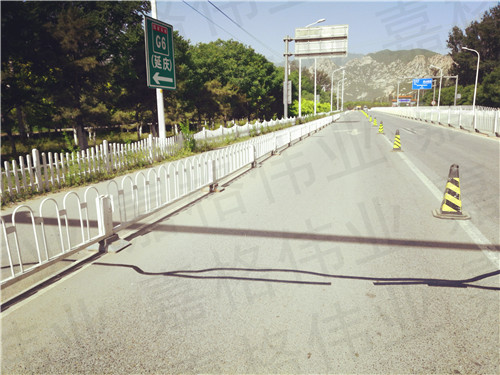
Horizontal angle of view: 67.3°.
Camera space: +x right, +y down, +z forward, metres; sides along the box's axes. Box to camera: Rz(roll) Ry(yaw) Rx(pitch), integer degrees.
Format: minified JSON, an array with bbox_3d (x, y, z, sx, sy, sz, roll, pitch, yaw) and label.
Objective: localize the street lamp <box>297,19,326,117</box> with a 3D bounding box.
[{"bbox_3d":[6.487,-12.055,39.099,2.620,10.088,0.350,2,13,16],"label":"street lamp"}]

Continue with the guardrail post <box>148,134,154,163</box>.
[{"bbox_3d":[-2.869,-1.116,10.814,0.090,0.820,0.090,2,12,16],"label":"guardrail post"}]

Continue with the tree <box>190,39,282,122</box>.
[{"bbox_3d":[-1.204,-9.936,35.403,7.600,7.754,7.600,2,13,16],"label":"tree"}]

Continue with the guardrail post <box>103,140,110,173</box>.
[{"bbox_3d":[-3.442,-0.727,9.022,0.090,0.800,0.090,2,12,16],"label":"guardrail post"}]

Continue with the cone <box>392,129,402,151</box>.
[{"bbox_3d":[4.990,-1.586,12.683,0.400,0.700,0.400,2,12,16],"label":"cone"}]

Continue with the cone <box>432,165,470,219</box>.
[{"bbox_3d":[2.811,0.036,5.176,0.450,0.713,0.450,2,13,16],"label":"cone"}]

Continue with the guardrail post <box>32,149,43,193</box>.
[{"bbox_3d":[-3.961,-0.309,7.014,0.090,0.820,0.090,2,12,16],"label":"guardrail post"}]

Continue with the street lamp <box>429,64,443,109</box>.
[{"bbox_3d":[43.889,-23.160,89.219,2.400,10.500,0.300,2,12,16],"label":"street lamp"}]

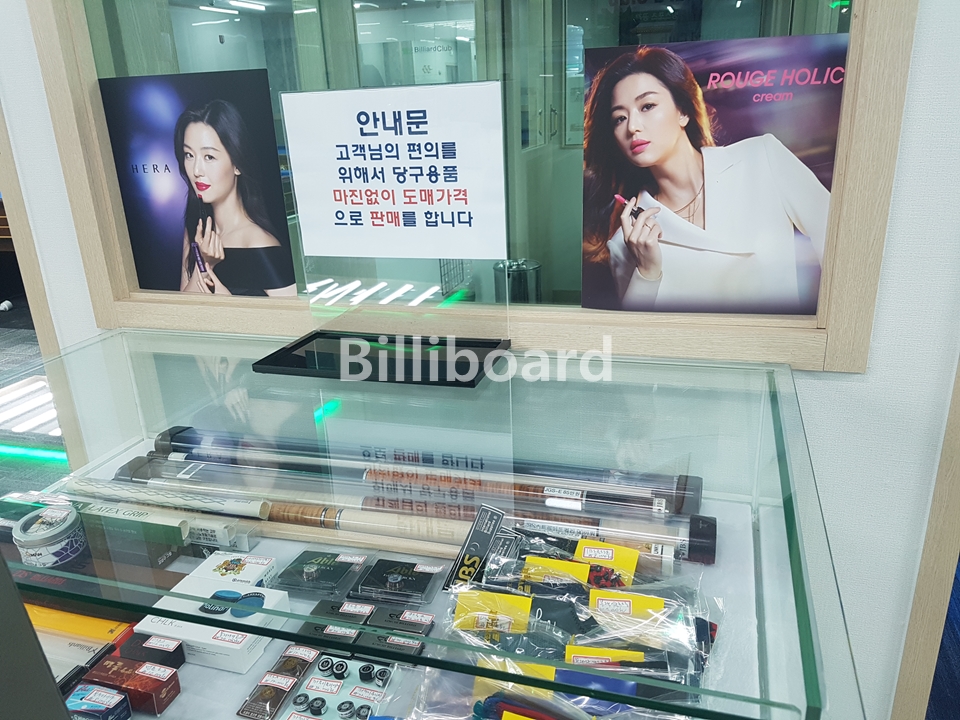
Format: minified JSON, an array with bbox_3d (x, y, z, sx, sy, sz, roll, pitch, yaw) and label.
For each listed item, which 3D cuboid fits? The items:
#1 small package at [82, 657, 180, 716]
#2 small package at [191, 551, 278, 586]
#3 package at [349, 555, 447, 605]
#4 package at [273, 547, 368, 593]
[{"bbox_3d":[-0.309,0.290,0.643,0.076,0.024,0.029,3,20,17],"label":"small package"},{"bbox_3d":[-0.271,0.238,0.791,0.077,0.021,0.056,2,20,15],"label":"small package"},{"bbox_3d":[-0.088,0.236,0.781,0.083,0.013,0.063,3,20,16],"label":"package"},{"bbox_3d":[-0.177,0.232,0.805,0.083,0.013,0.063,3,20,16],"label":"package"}]

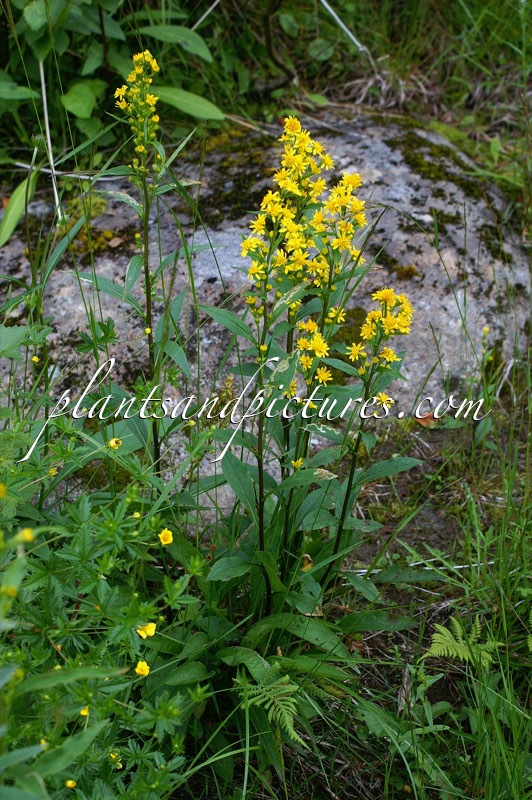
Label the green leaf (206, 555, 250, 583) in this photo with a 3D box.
[{"bbox_3d":[-0.034,0.151,1.330,0.042,0.009,0.023,-22,43,-12],"label":"green leaf"}]

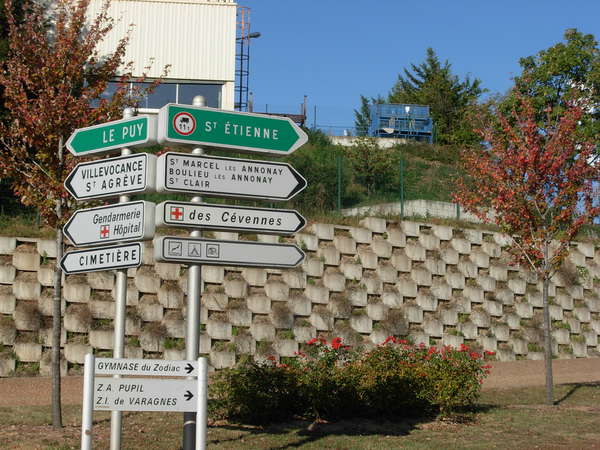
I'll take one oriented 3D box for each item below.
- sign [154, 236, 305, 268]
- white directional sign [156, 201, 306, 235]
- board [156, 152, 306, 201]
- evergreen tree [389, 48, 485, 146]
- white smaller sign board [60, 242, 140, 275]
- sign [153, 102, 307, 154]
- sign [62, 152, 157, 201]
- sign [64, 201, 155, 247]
[{"bbox_3d":[-0.727,0.308,13.846,1.652,0.260,0.174,5,-10,-26],"label":"sign"},{"bbox_3d":[-0.719,-0.054,13.902,1.661,0.257,0.174,5,-10,-26],"label":"white directional sign"},{"bbox_3d":[-0.709,-0.483,13.972,1.661,0.413,0.184,5,-10,-26],"label":"board"},{"bbox_3d":[6.773,-6.177,65.360,4.565,5.061,4.565,1,-9,0],"label":"evergreen tree"},{"bbox_3d":[-2.088,0.354,13.827,1.240,0.251,0.061,-6,-11,38],"label":"white smaller sign board"},{"bbox_3d":[-0.693,-0.996,14.047,1.649,0.402,0.184,5,-10,-26],"label":"sign"},{"bbox_3d":[-2.022,-0.488,14.005,1.275,0.392,0.164,-6,-11,38],"label":"sign"},{"bbox_3d":[-2.028,0.008,13.918,1.235,0.402,0.164,-6,-11,38],"label":"sign"}]

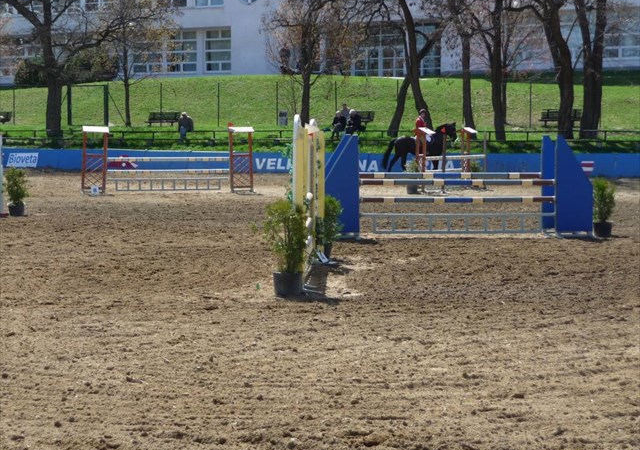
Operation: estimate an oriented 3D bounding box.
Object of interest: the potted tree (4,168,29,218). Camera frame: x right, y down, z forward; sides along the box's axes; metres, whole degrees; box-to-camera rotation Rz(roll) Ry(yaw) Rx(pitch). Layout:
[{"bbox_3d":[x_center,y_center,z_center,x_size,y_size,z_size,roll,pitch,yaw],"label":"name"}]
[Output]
[{"bbox_3d":[-6.835,-0.737,35.000,0.520,1.110,0.520,0,3,0],"label":"potted tree"}]

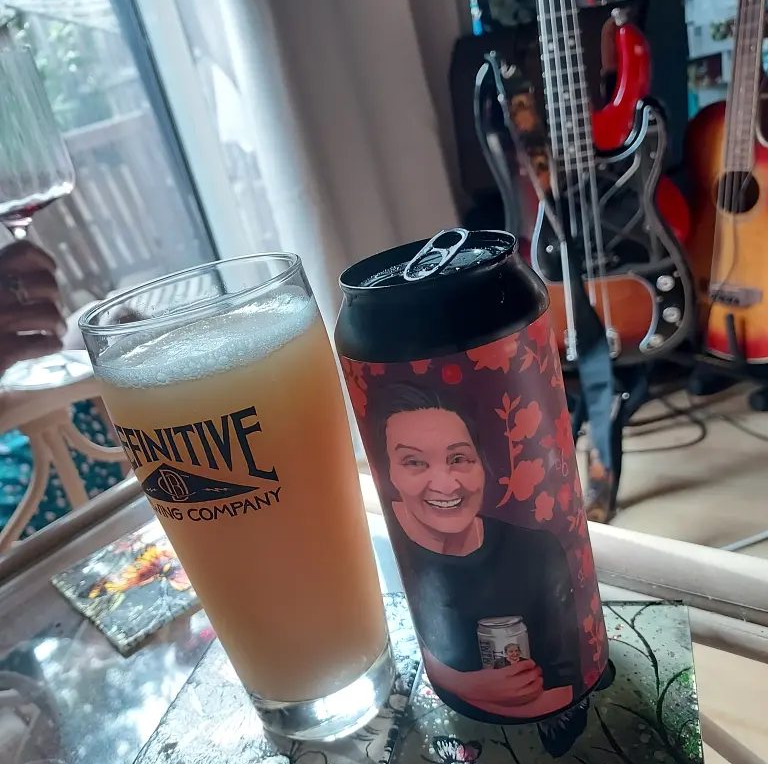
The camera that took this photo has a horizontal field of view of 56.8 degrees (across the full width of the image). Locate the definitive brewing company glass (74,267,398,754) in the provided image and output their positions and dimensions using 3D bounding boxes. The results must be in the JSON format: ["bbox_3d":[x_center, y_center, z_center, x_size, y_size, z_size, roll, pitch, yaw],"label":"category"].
[{"bbox_3d":[-0.041,0.044,0.251,0.074,0.164,0.074,-2,25,29],"label":"definitive brewing company glass"}]

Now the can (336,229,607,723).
[{"bbox_3d":[0.031,0.034,0.237,0.066,0.158,0.066,-8,23,18],"label":"can"}]

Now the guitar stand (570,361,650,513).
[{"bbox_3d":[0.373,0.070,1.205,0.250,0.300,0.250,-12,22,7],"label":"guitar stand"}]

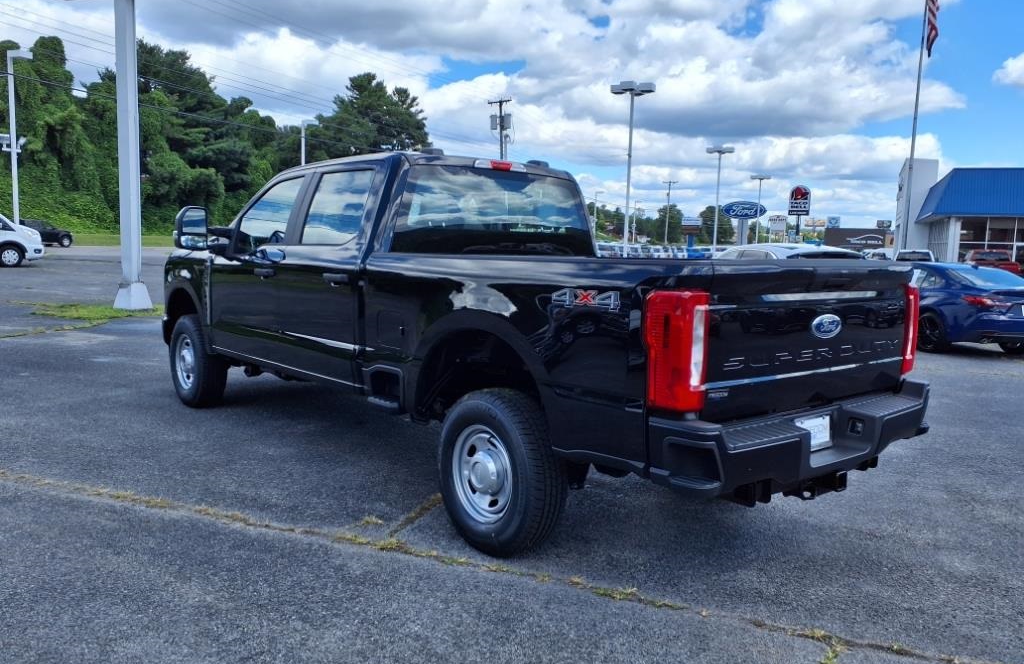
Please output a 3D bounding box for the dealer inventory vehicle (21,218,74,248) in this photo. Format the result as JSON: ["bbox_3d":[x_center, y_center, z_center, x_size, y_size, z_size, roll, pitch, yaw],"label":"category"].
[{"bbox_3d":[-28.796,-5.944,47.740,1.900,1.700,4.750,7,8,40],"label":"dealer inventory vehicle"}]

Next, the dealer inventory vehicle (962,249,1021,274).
[{"bbox_3d":[19.950,-2.581,33.652,2.020,1.920,5.800,4,7,25],"label":"dealer inventory vehicle"}]

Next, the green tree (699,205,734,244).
[{"bbox_3d":[38.406,-19.907,150.000,6.600,8.000,6.600,2,6,0],"label":"green tree"}]

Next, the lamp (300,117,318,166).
[{"bbox_3d":[-11.519,-7.960,45.527,1.050,8.000,0.500,3,6,14],"label":"lamp"}]

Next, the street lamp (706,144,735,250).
[{"bbox_3d":[12.835,-7.545,49.998,1.720,7.900,1.720,4,7,24],"label":"street lamp"}]

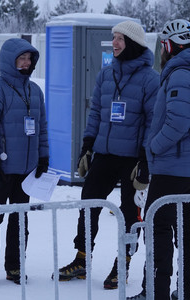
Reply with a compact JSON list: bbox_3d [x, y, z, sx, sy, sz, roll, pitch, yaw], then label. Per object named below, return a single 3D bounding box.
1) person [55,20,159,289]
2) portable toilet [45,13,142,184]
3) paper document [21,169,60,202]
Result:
[{"bbox_3d":[0.078,0.030,8.200,0.640,1.800,0.460,2,4,23],"label":"person"},{"bbox_3d":[-0.007,-0.695,16.200,1.080,2.270,1.120,-1,4,-19],"label":"portable toilet"},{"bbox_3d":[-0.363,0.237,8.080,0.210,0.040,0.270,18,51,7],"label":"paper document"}]

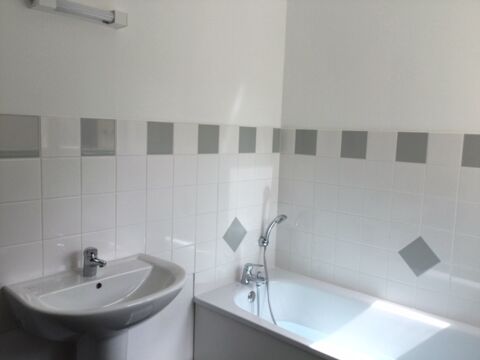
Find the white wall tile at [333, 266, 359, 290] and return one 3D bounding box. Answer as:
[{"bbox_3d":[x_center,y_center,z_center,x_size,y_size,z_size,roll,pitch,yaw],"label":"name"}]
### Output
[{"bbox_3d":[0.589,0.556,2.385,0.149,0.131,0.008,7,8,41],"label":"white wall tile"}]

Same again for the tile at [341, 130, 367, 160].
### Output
[{"bbox_3d":[0.617,-0.187,2.307,0.149,0.147,0.008,7,8,41],"label":"tile"}]

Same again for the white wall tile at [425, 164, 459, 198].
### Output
[{"bbox_3d":[0.947,0.005,2.018,0.150,0.150,0.010,7,8,41],"label":"white wall tile"}]

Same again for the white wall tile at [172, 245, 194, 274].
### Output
[{"bbox_3d":[-0.285,0.407,2.144,0.010,0.149,0.149,7,8,41],"label":"white wall tile"}]

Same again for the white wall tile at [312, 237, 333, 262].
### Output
[{"bbox_3d":[0.480,0.399,2.483,0.149,0.149,0.010,7,8,41],"label":"white wall tile"}]

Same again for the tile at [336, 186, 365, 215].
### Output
[{"bbox_3d":[0.605,0.112,2.338,0.149,0.149,0.008,7,8,41],"label":"tile"}]

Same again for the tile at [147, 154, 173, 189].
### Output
[{"bbox_3d":[-0.366,-0.035,1.957,0.010,0.149,0.150,7,8,41],"label":"tile"}]

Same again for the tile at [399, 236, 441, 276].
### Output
[{"bbox_3d":[0.883,0.377,2.120,0.010,0.147,0.147,-5,54,-48],"label":"tile"}]

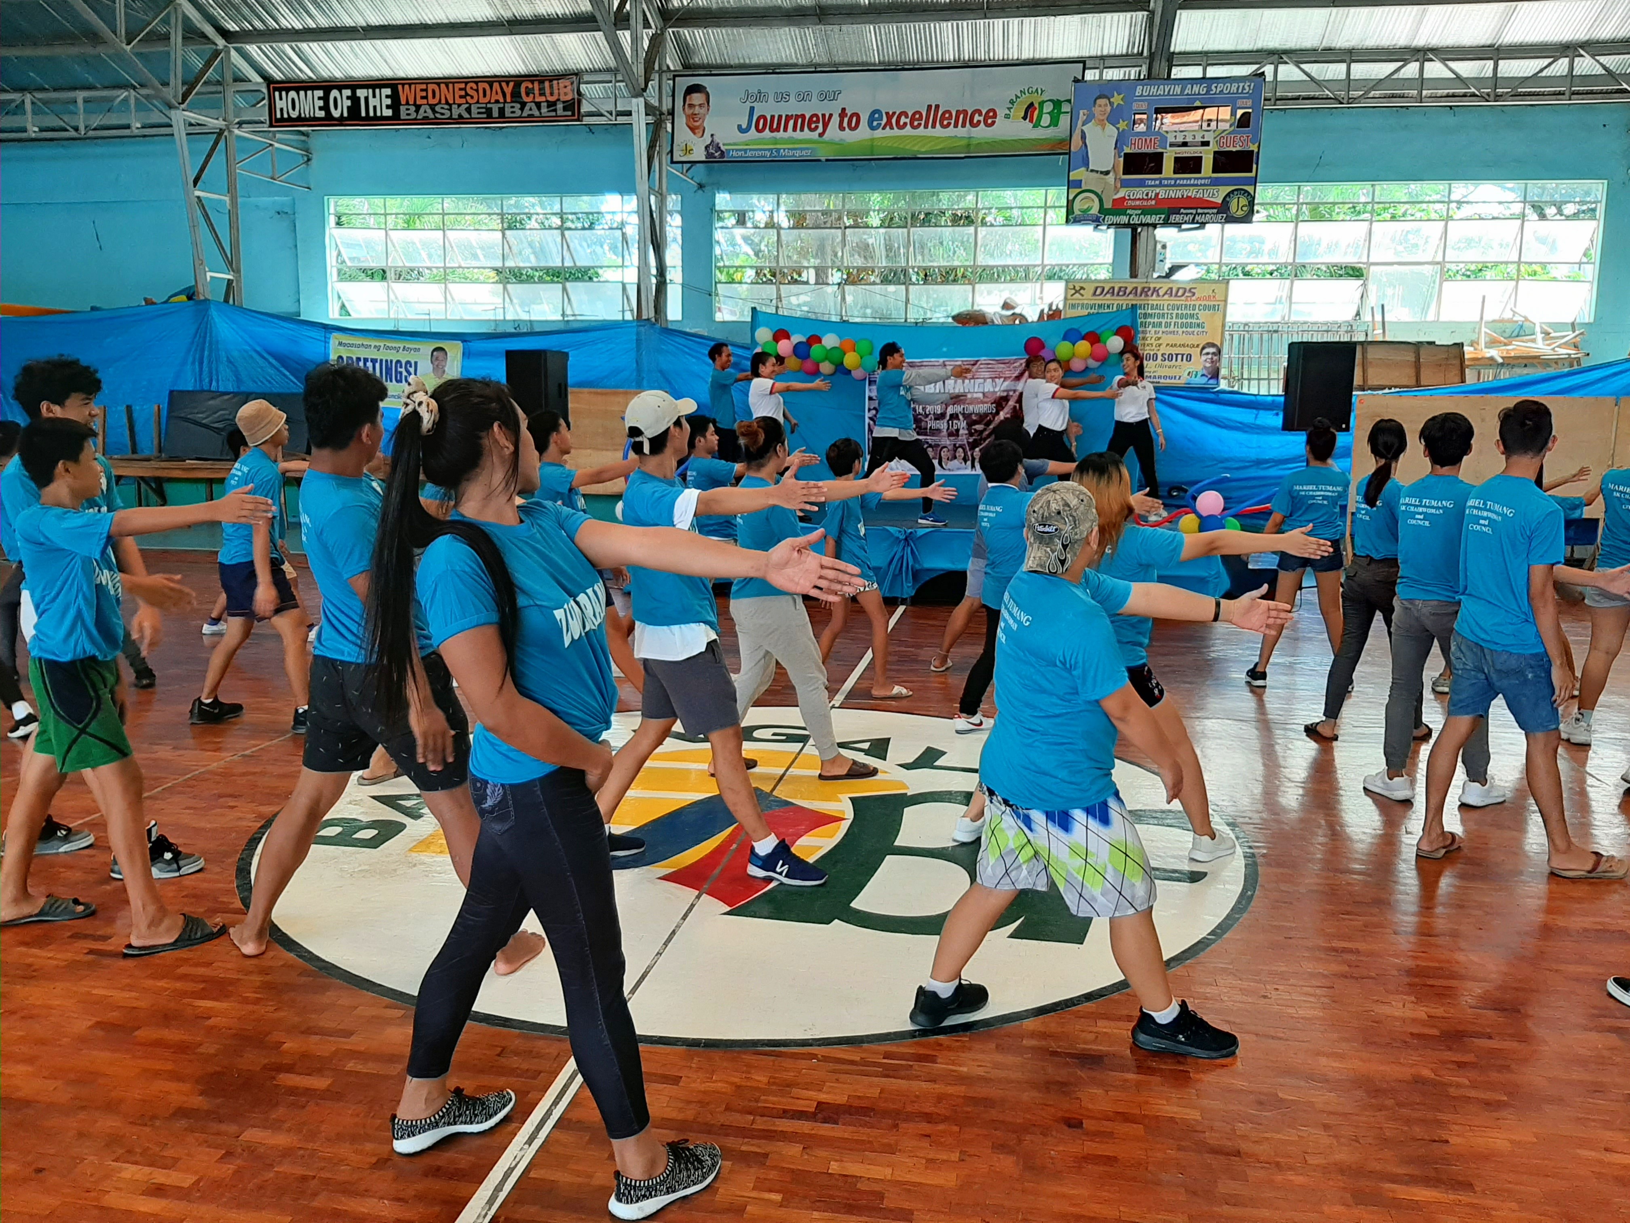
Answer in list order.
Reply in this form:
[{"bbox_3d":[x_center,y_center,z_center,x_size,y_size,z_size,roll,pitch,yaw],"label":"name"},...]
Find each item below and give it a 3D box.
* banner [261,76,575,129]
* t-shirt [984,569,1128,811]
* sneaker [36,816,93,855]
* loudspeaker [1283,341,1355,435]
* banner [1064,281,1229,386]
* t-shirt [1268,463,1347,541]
[{"bbox_3d":[-4.313,-5.626,13.505,3.600,0.470,0.060,2,9,9],"label":"banner"},{"bbox_3d":[0.561,0.190,2.884,0.310,0.580,0.430,-4,10,-28],"label":"t-shirt"},{"bbox_3d":[-2.587,0.742,4.163,0.290,0.140,0.105,-1,9,-12],"label":"sneaker"},{"bbox_3d":[4.061,-1.803,9.859,0.425,0.700,0.390,1,9,3],"label":"loudspeaker"},{"bbox_3d":[3.782,-3.176,14.049,1.830,1.190,0.040,2,9,10],"label":"banner"},{"bbox_3d":[2.832,-0.617,7.010,0.460,0.450,0.270,4,9,18],"label":"t-shirt"}]

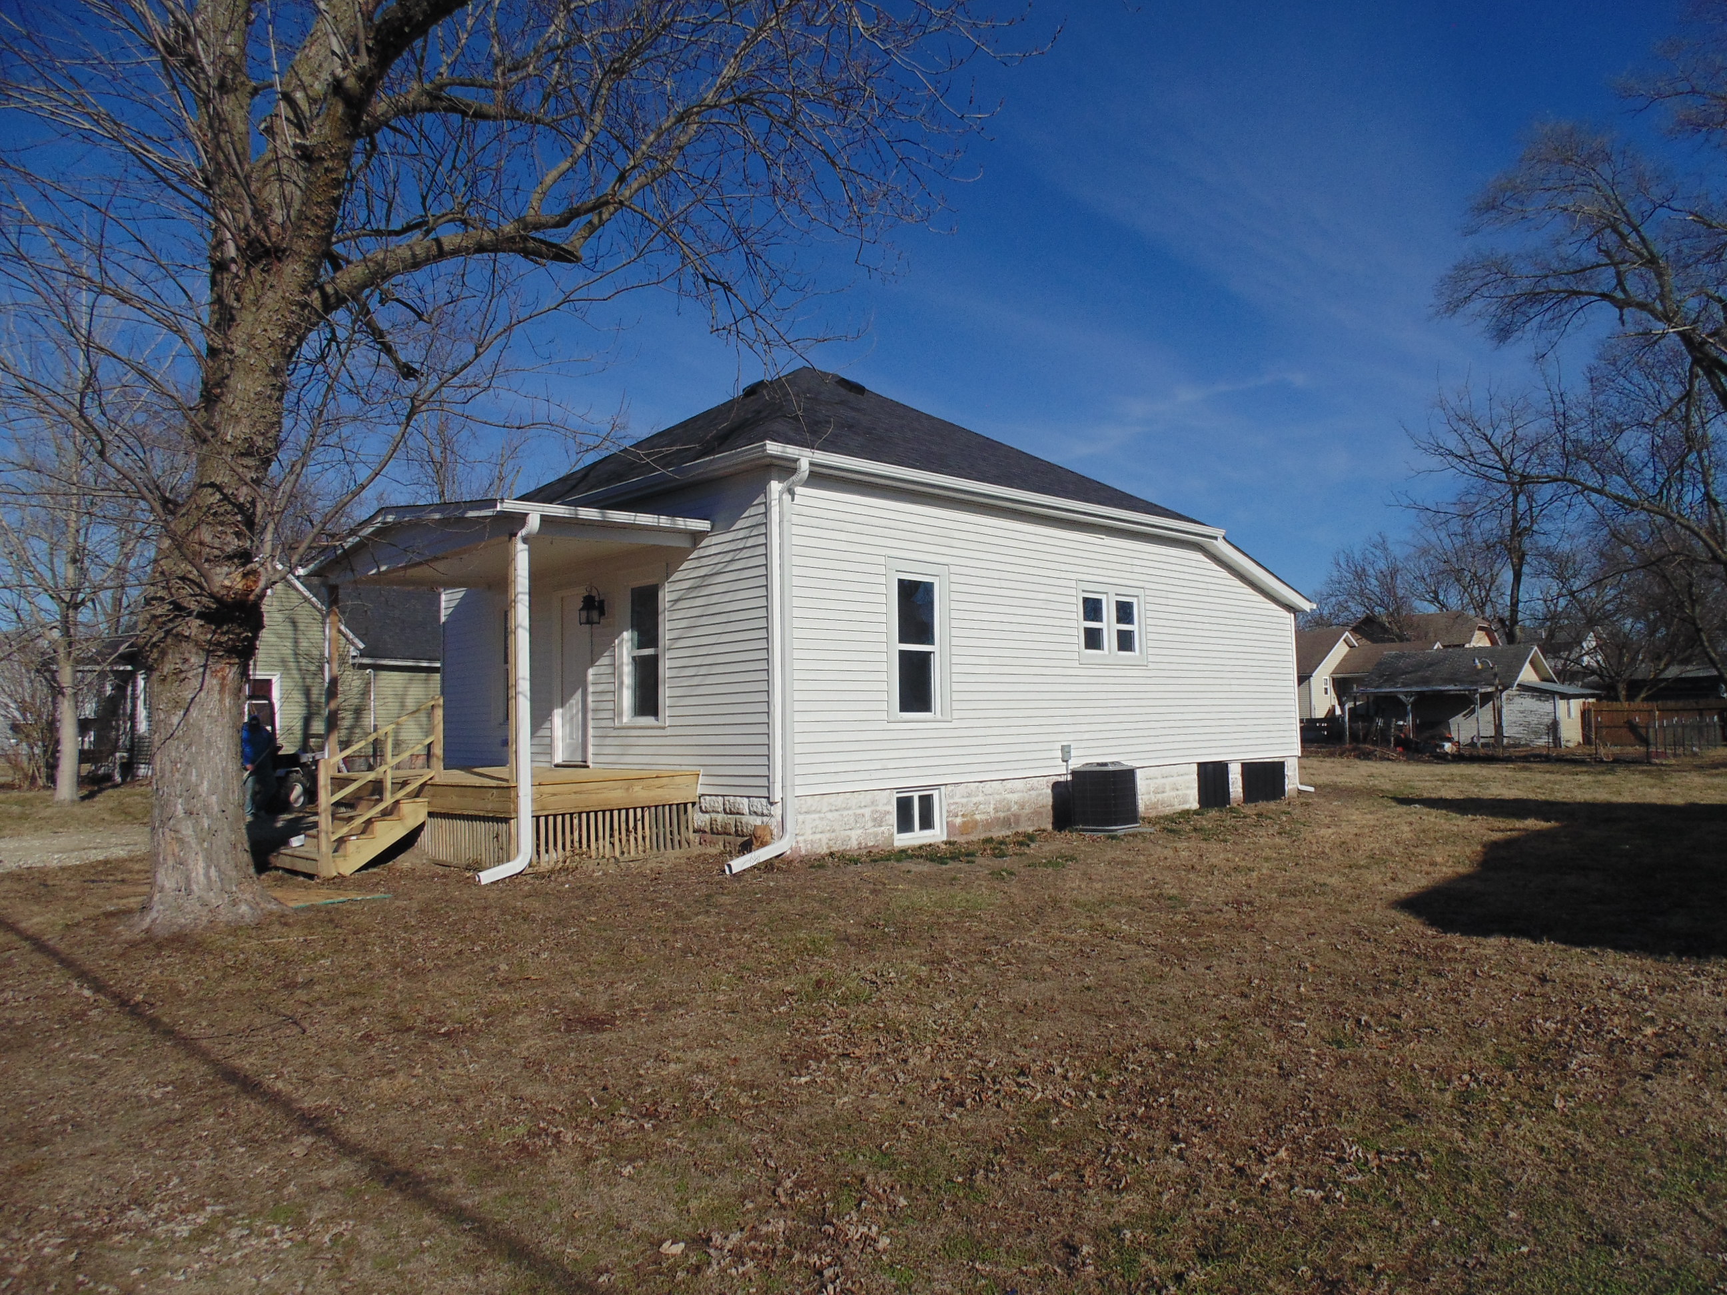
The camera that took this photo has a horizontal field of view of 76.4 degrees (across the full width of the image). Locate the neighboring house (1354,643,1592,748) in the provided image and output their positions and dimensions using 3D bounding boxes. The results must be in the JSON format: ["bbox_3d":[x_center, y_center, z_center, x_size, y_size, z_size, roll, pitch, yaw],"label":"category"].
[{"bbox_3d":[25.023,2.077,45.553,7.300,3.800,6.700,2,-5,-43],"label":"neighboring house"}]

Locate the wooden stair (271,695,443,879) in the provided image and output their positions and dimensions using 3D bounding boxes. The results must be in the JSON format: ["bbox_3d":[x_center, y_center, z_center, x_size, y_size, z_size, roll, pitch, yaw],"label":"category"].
[{"bbox_3d":[-5.420,1.439,11.680,1.270,1.740,1.790,2,-5,-43],"label":"wooden stair"}]

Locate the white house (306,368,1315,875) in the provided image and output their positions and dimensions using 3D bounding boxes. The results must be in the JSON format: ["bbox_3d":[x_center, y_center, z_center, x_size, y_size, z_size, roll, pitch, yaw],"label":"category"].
[{"bbox_3d":[-0.396,-0.843,16.559,13.490,6.670,8.600,2,-5,-43],"label":"white house"}]

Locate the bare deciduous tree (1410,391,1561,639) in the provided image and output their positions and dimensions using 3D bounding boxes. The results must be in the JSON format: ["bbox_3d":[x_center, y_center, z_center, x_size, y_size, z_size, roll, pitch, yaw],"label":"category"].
[{"bbox_3d":[31.131,-4.204,55.609,8.000,17.760,8.000,2,-5,-43],"label":"bare deciduous tree"}]

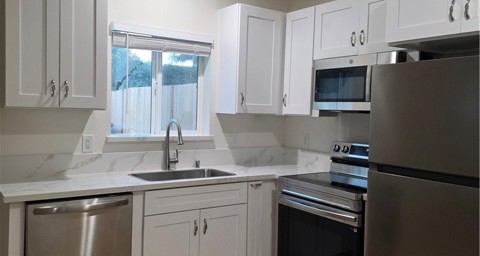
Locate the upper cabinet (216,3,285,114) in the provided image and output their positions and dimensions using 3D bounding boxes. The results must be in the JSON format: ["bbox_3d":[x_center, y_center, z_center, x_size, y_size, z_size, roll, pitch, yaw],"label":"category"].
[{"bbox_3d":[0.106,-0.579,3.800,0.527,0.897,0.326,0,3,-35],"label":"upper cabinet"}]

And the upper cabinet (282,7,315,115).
[{"bbox_3d":[0.642,-0.563,3.759,0.327,0.897,0.364,0,3,-35],"label":"upper cabinet"}]

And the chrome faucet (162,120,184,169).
[{"bbox_3d":[-0.507,0.150,3.375,0.121,0.409,0.258,0,3,-35],"label":"chrome faucet"}]

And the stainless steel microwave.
[{"bbox_3d":[0.965,-0.321,3.233,0.396,0.416,0.763,0,3,-35],"label":"stainless steel microwave"}]

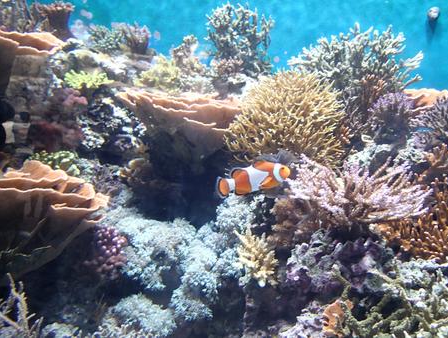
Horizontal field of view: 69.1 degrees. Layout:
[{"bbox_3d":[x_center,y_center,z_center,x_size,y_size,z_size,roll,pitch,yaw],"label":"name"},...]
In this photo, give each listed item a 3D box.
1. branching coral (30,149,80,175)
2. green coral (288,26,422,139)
[{"bbox_3d":[-0.300,-0.010,0.580,0.090,0.035,0.075,0,14,0],"label":"branching coral"},{"bbox_3d":[0.315,-0.212,0.780,0.307,0.247,0.230,0,14,0],"label":"green coral"}]

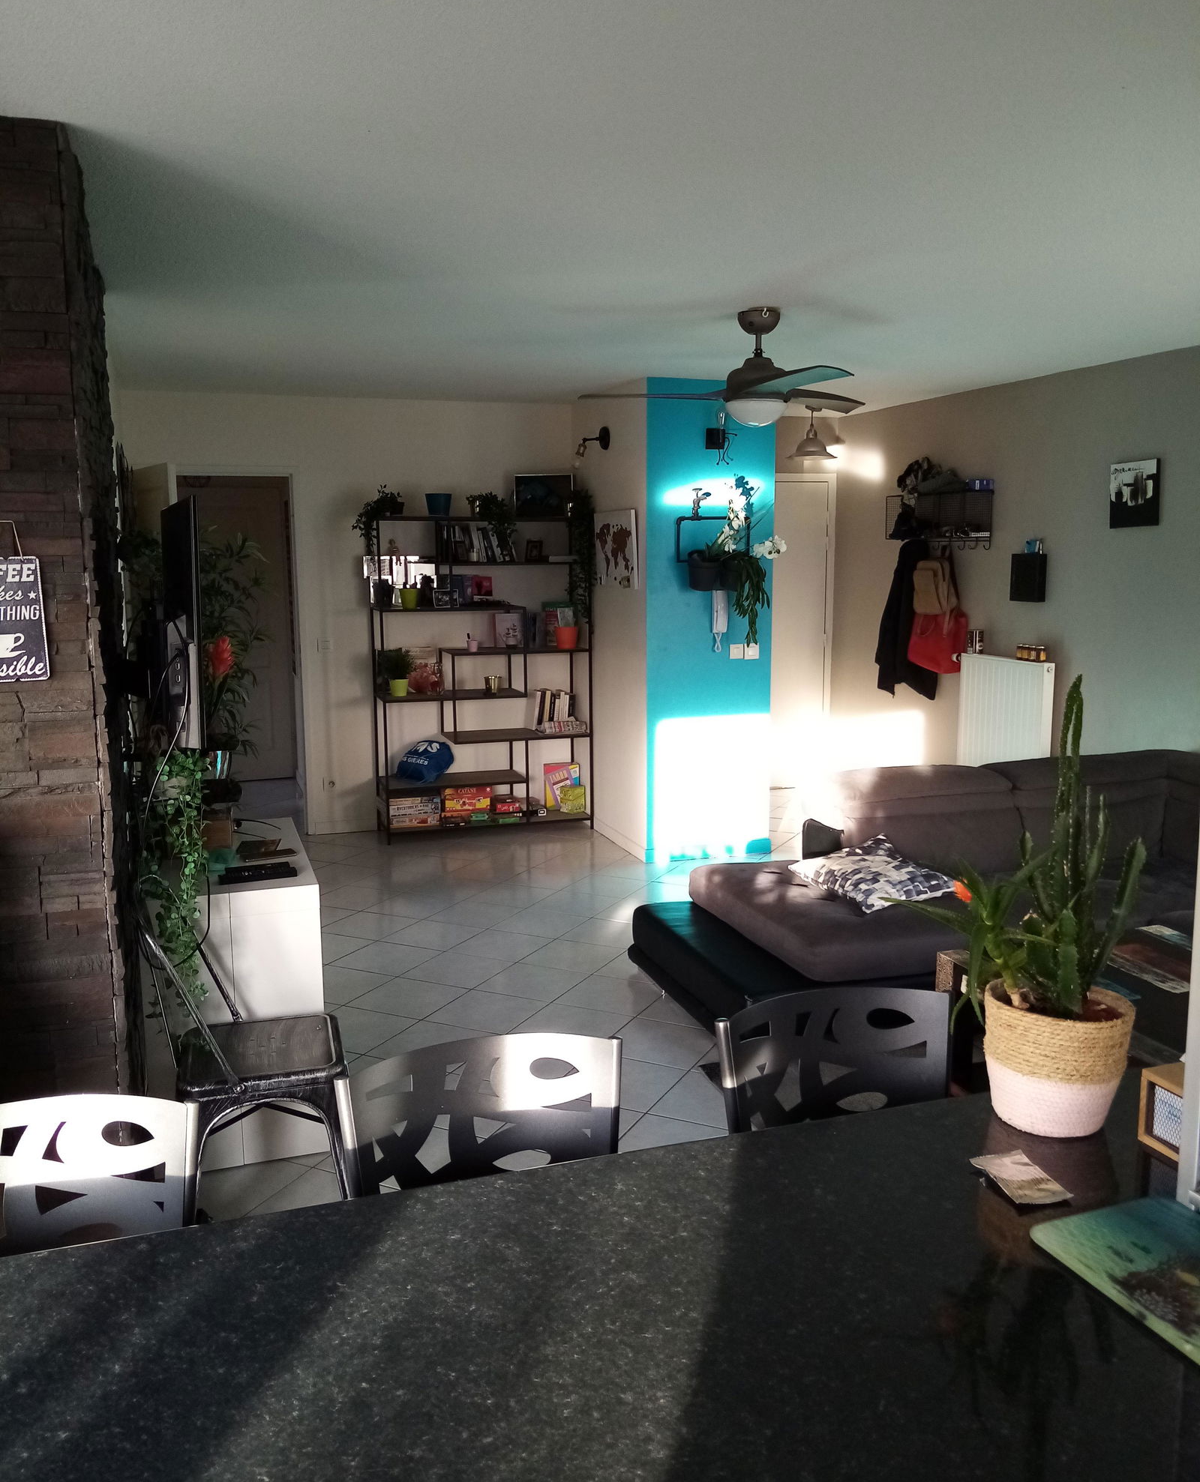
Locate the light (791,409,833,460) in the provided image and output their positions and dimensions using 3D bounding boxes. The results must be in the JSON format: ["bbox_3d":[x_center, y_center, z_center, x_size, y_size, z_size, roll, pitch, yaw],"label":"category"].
[{"bbox_3d":[1.288,-1.865,7.304,0.260,0.300,0.260,0,9,0],"label":"light"}]

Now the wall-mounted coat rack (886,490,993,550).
[{"bbox_3d":[1.874,-1.220,6.692,0.200,0.310,0.820,-3,9,-18],"label":"wall-mounted coat rack"}]

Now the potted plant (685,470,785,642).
[{"bbox_3d":[0.689,-0.915,6.133,0.530,0.830,0.300,-3,9,-18],"label":"potted plant"}]

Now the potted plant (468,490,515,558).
[{"bbox_3d":[-0.617,-1.234,6.859,0.280,0.380,0.270,-3,9,-18],"label":"potted plant"}]

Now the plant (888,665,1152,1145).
[{"bbox_3d":[0.531,0.196,1.514,0.310,0.546,0.270,3,9,20],"label":"plant"}]

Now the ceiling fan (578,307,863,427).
[{"bbox_3d":[0.463,-1.367,4.418,1.130,0.420,1.240,1,9,12],"label":"ceiling fan"}]

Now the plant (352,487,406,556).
[{"bbox_3d":[-1.233,-1.230,6.736,0.290,0.380,0.260,-3,9,-18],"label":"plant"}]

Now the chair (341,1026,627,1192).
[{"bbox_3d":[-0.082,0.916,1.473,0.420,0.940,0.500,-3,9,-18],"label":"chair"}]

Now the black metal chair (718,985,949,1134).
[{"bbox_3d":[0.427,0.888,1.642,0.420,0.940,0.500,-3,9,-18],"label":"black metal chair"}]

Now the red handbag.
[{"bbox_3d":[1.891,-0.563,6.720,0.160,0.380,0.340,-3,9,-18],"label":"red handbag"}]

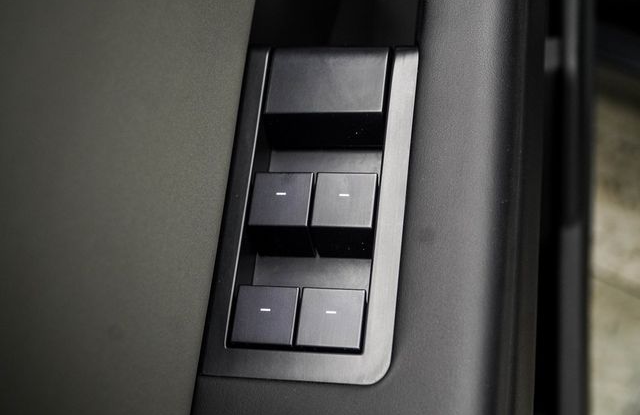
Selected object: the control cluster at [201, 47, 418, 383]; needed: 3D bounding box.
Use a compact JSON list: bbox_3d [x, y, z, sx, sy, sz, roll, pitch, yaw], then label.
[{"bbox_3d":[0.000,0.002,0.380,0.071,0.023,0.138,1,67,13],"label":"control cluster"}]

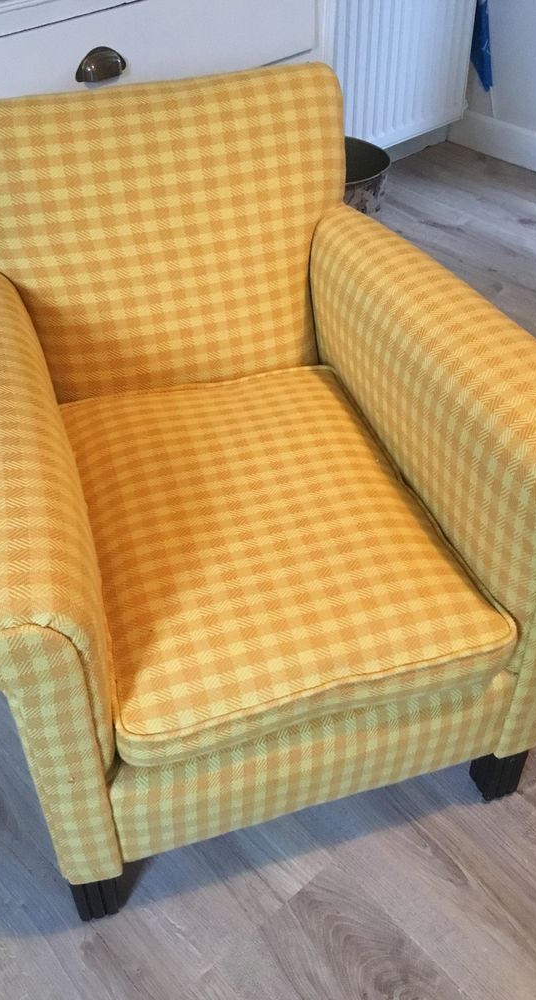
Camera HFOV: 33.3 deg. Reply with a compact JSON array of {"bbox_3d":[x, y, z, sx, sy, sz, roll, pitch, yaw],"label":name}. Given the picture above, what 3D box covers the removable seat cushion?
[{"bbox_3d":[-0.009,0.034,1.142,0.435,0.100,0.557,-12,43,-11],"label":"removable seat cushion"}]

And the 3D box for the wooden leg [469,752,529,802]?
[{"bbox_3d":[0.320,0.354,1.225,0.052,0.123,0.052,-12,43,-11],"label":"wooden leg"}]

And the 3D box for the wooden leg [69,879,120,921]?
[{"bbox_3d":[-0.216,0.468,1.116,0.053,0.118,0.053,-12,43,-11],"label":"wooden leg"}]

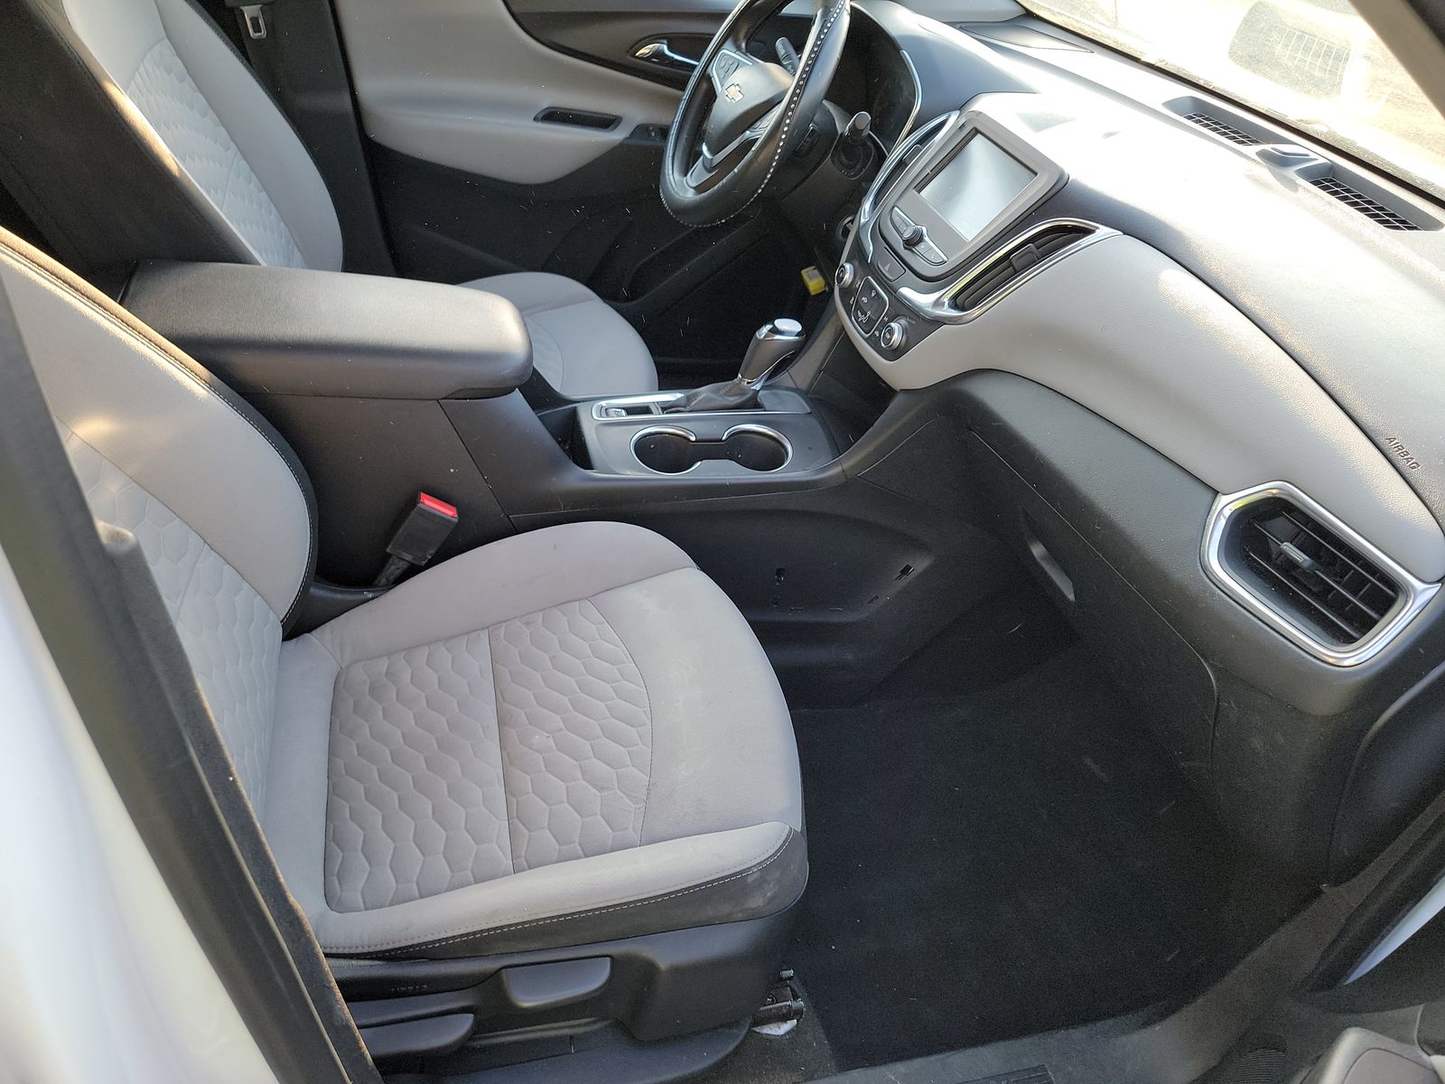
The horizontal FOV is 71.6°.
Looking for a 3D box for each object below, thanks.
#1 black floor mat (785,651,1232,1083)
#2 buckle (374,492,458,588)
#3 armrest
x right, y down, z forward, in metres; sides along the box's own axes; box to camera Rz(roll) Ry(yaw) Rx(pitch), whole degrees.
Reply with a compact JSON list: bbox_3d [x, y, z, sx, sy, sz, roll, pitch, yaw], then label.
[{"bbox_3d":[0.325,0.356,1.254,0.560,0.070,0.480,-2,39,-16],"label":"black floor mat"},{"bbox_3d":[-0.327,-0.001,1.054,0.044,0.125,0.026,25,28,-32],"label":"buckle"},{"bbox_3d":[-0.402,-0.220,1.041,0.395,0.058,0.197,-2,39,-16],"label":"armrest"}]

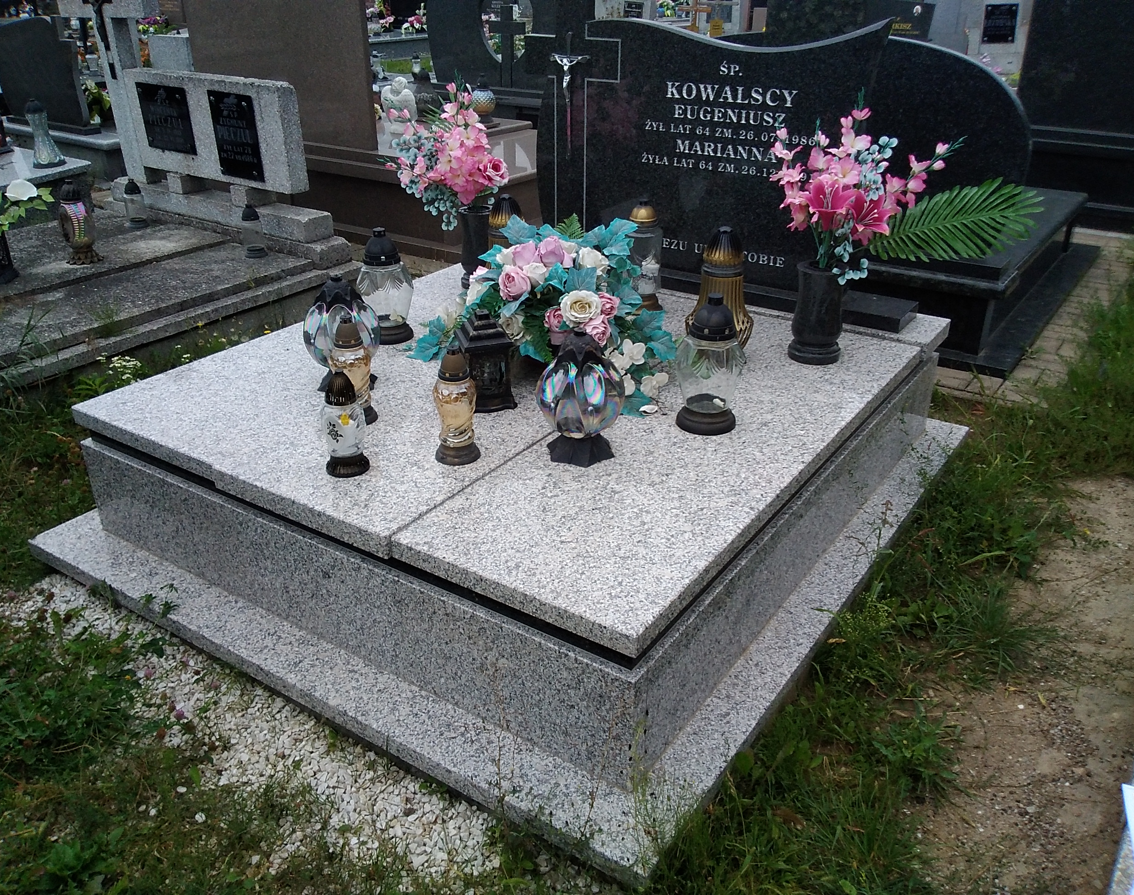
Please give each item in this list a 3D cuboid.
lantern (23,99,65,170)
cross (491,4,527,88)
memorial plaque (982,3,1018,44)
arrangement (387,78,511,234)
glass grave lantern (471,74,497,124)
[{"bbox_3d":[-2.651,-1.589,5.048,0.174,0.322,0.174,17,31,30],"label":"lantern"},{"bbox_3d":[-0.418,-2.821,7.040,0.328,0.550,0.070,17,31,30],"label":"cross"},{"bbox_3d":[4.262,-4.164,9.836,0.315,0.360,0.020,1,16,2],"label":"memorial plaque"},{"bbox_3d":[-0.425,-1.021,3.522,0.420,0.519,0.360,17,32,30],"label":"arrangement"},{"bbox_3d":[-0.498,-2.082,5.977,0.156,0.283,0.156,0,27,0],"label":"glass grave lantern"}]

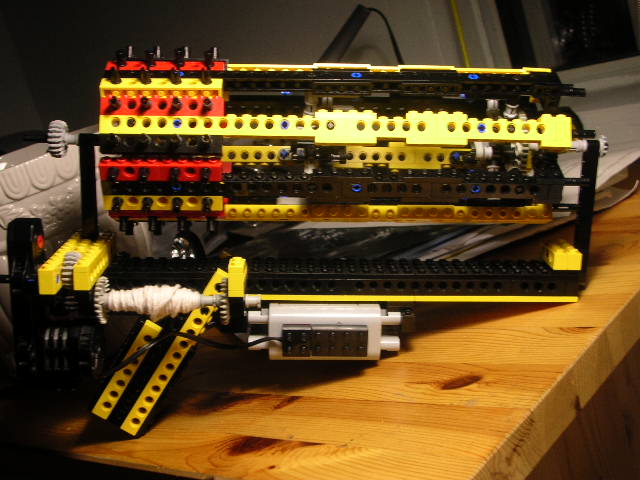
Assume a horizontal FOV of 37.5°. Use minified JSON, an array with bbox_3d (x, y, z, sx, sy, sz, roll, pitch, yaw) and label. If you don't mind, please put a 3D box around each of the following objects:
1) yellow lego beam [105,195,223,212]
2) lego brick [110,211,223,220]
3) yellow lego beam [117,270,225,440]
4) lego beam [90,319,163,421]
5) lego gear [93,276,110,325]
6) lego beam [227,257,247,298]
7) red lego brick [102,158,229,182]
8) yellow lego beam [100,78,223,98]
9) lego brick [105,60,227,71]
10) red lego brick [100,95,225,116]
[{"bbox_3d":[-0.084,-0.022,0.510,0.064,0.010,0.008,1,38,-2],"label":"yellow lego beam"},{"bbox_3d":[-0.085,-0.016,0.522,0.064,0.008,0.010,1,-7,-2],"label":"lego brick"},{"bbox_3d":[-0.083,0.066,0.550,0.112,0.010,0.008,-58,9,10],"label":"yellow lego beam"},{"bbox_3d":[-0.112,0.076,0.551,0.064,0.010,0.008,-57,9,10],"label":"lego beam"},{"bbox_3d":[-0.115,0.032,0.496,0.005,0.026,0.026,1,13,-2],"label":"lego gear"},{"bbox_3d":[-0.043,0.019,0.495,0.008,0.017,0.017,1,13,-2],"label":"lego beam"},{"bbox_3d":[-0.084,-0.038,0.499,0.064,0.010,0.008,1,38,-2],"label":"red lego brick"},{"bbox_3d":[-0.083,-0.081,0.504,0.064,0.008,0.010,1,38,-2],"label":"yellow lego beam"},{"bbox_3d":[-0.084,-0.092,0.519,0.064,0.008,0.010,1,38,-2],"label":"lego brick"},{"bbox_3d":[-0.083,-0.069,0.498,0.064,0.010,0.008,1,-7,-2],"label":"red lego brick"}]

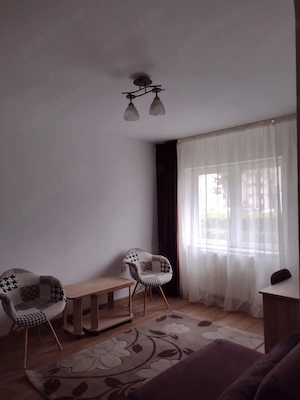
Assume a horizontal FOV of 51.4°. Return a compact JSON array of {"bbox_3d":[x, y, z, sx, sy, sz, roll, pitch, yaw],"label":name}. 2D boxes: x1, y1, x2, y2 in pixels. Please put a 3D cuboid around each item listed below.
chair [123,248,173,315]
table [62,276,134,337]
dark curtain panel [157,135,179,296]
[{"bbox_3d":[-0.055,1.155,4.560,0.630,0.830,0.610,1,-2,-38],"label":"chair"},{"bbox_3d":[-0.710,1.305,3.798,0.540,0.505,0.990,-2,-2,42],"label":"table"},{"bbox_3d":[0.290,0.316,5.281,0.400,2.530,0.140,-2,-2,42],"label":"dark curtain panel"}]

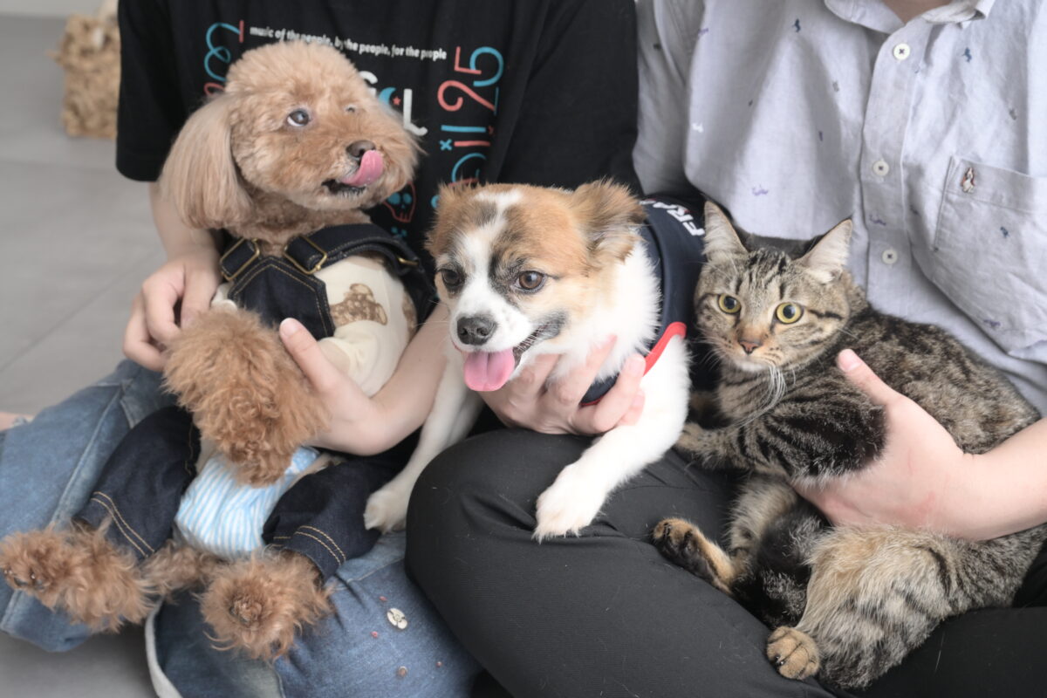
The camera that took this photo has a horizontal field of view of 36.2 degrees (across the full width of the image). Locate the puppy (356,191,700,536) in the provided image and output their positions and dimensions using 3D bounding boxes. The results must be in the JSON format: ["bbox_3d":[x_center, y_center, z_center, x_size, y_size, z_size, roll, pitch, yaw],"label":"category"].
[{"bbox_3d":[0.041,-0.019,1.109,0.184,0.224,0.337,11,24,25],"label":"puppy"}]

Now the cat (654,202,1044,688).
[{"bbox_3d":[0.235,0.049,1.125,0.326,0.286,0.219,-16,27,-34],"label":"cat"}]

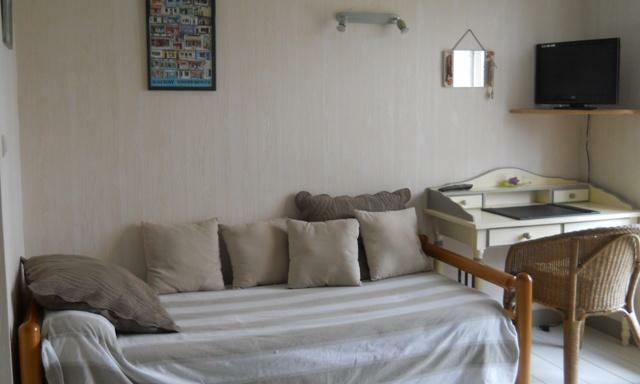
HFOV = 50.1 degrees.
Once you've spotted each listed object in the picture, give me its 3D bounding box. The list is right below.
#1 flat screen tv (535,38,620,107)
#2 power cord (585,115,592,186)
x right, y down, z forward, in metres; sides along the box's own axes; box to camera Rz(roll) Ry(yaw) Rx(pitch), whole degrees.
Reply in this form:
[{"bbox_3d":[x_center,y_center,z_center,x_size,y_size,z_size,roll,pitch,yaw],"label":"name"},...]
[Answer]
[{"bbox_3d":[1.417,-0.637,3.790,0.130,0.375,0.515,-6,9,-38],"label":"flat screen tv"},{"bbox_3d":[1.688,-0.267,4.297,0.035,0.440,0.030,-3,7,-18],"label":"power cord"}]

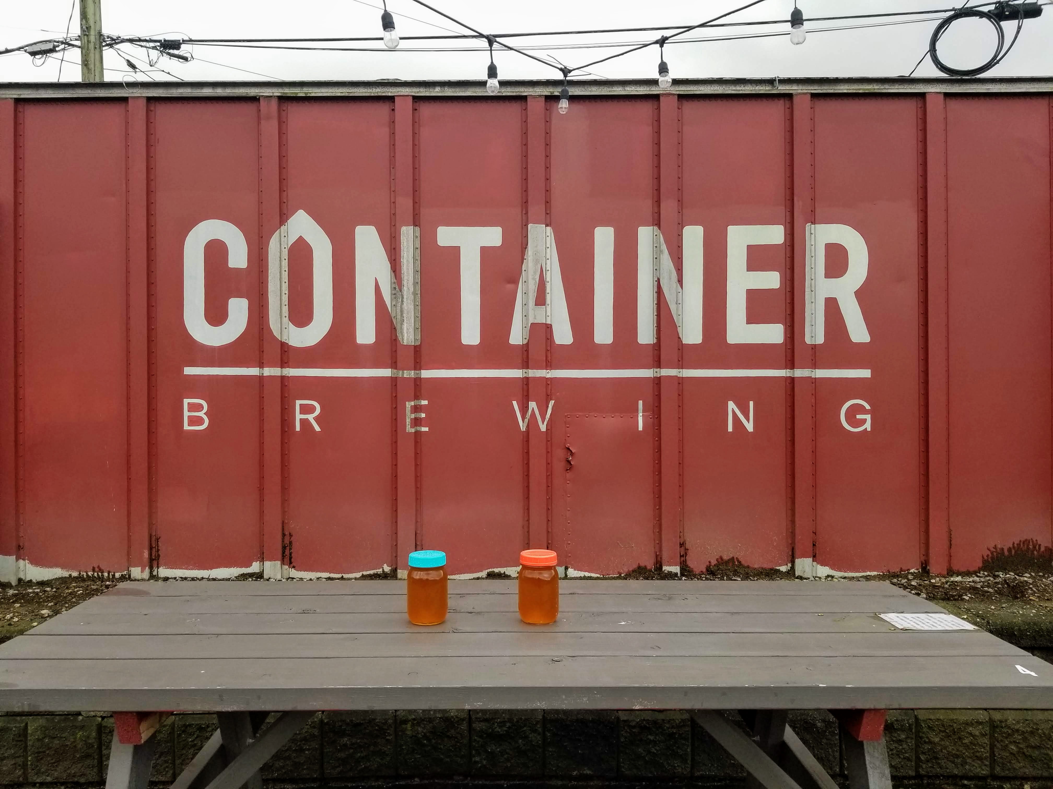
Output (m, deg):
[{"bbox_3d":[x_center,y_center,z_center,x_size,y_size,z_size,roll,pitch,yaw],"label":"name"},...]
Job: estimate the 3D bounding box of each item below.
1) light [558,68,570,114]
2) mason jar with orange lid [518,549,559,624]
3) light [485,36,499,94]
[{"bbox_3d":[0.158,-1.278,3.330,0.047,0.193,0.047,0,1,0],"label":"light"},{"bbox_3d":[0.026,0.406,1.670,0.086,0.139,0.086,0,1,0],"label":"mason jar with orange lid"},{"bbox_3d":[-0.120,-1.159,2.780,0.047,0.207,0.047,0,1,0],"label":"light"}]

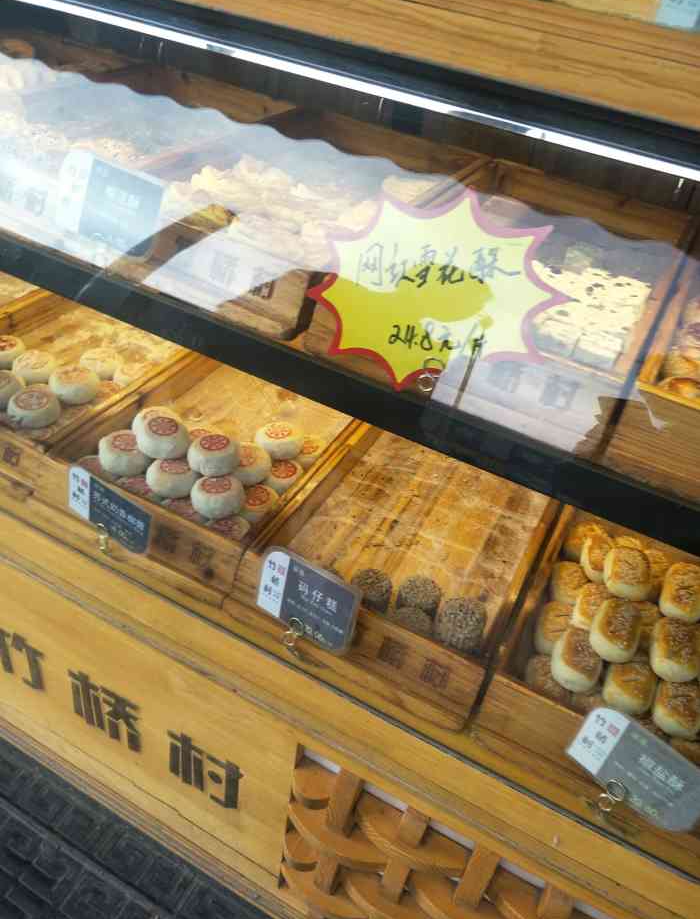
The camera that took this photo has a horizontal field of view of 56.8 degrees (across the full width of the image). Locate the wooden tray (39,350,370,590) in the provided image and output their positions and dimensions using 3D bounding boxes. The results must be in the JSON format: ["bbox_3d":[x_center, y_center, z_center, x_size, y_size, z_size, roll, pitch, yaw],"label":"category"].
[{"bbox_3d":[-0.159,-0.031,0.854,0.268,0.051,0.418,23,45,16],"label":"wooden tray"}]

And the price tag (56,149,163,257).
[{"bbox_3d":[-0.216,-0.227,0.580,0.107,0.070,0.006,23,15,16],"label":"price tag"}]

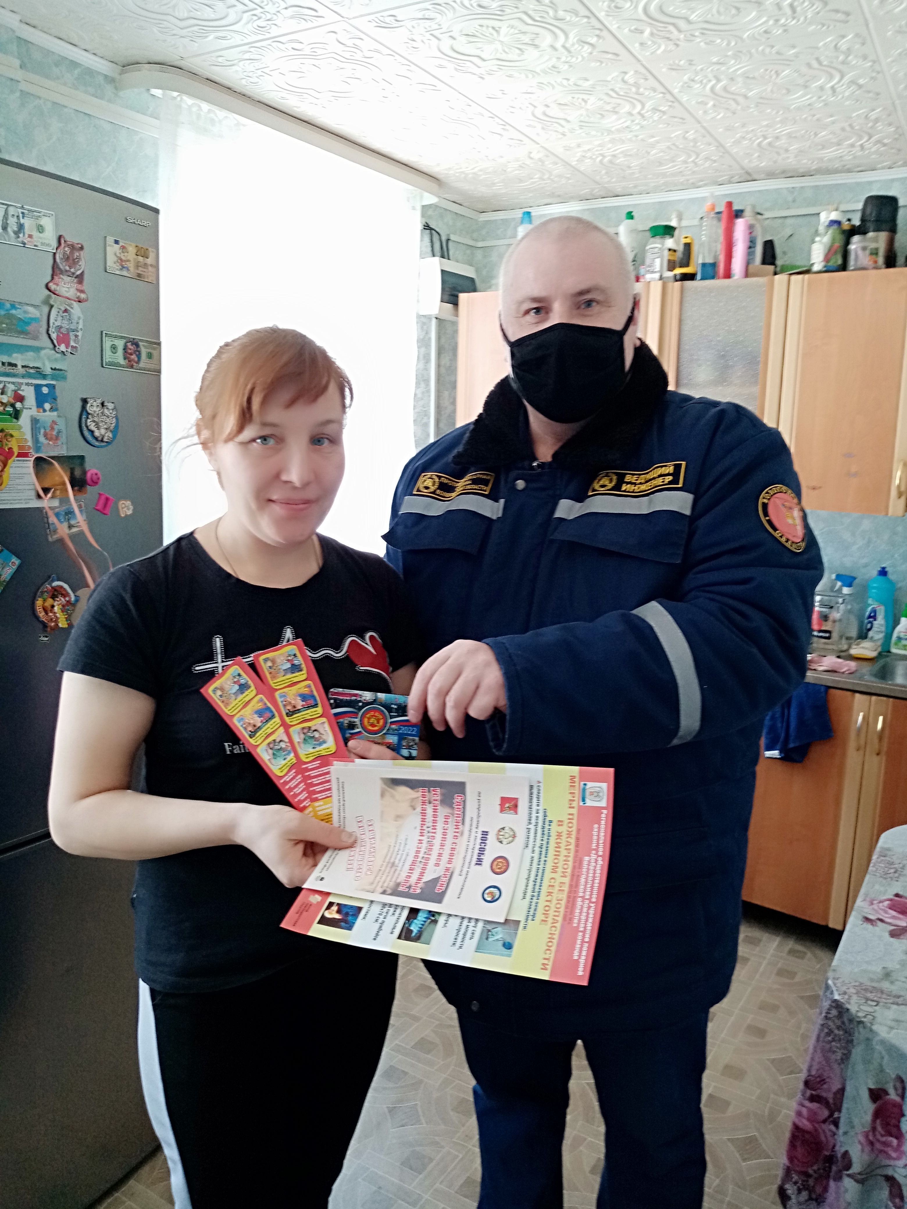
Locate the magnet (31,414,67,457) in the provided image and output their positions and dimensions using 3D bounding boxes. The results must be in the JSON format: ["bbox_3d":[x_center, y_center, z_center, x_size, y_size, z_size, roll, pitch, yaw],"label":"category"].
[{"bbox_3d":[-0.660,-0.276,1.490,0.005,0.062,0.060,8,12,30],"label":"magnet"}]

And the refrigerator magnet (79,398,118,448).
[{"bbox_3d":[-0.629,-0.321,1.616,0.014,0.082,0.080,8,9,29],"label":"refrigerator magnet"}]

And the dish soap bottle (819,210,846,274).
[{"bbox_3d":[1.202,-1.134,2.872,0.067,0.199,0.060,6,11,19],"label":"dish soap bottle"}]

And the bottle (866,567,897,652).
[{"bbox_3d":[1.448,0.019,3.079,0.065,0.283,0.092,-9,15,-44],"label":"bottle"}]

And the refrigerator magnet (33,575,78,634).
[{"bbox_3d":[-0.689,-0.002,1.587,0.018,0.098,0.083,8,13,29],"label":"refrigerator magnet"}]

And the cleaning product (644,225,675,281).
[{"bbox_3d":[0.709,-1.189,3.101,0.098,0.191,0.085,6,11,19],"label":"cleaning product"}]

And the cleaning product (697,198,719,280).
[{"bbox_3d":[0.848,-1.204,3.003,0.066,0.264,0.066,6,11,19],"label":"cleaning product"}]

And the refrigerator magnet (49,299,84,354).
[{"bbox_3d":[-0.633,-0.456,1.492,0.006,0.092,0.065,8,12,30],"label":"refrigerator magnet"}]

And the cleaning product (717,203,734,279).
[{"bbox_3d":[0.893,-1.184,2.967,0.046,0.242,0.046,6,11,19],"label":"cleaning product"}]

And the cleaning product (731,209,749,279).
[{"bbox_3d":[0.937,-1.152,2.952,0.046,0.188,0.046,6,11,19],"label":"cleaning product"}]

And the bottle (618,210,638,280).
[{"bbox_3d":[0.629,-1.274,3.284,0.077,0.274,0.060,10,13,35],"label":"bottle"}]

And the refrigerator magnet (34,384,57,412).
[{"bbox_3d":[-0.660,-0.335,1.477,0.004,0.045,0.039,8,15,30],"label":"refrigerator magnet"}]

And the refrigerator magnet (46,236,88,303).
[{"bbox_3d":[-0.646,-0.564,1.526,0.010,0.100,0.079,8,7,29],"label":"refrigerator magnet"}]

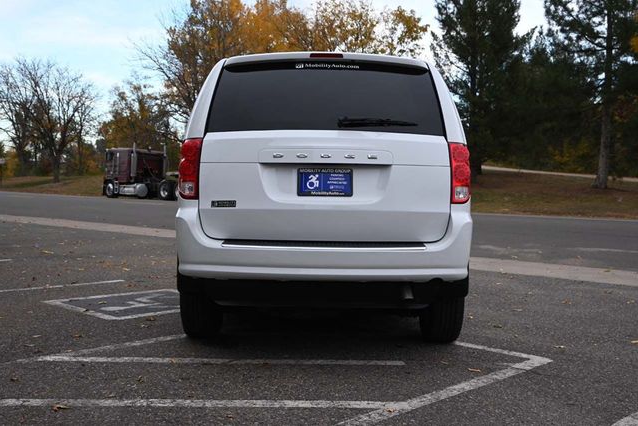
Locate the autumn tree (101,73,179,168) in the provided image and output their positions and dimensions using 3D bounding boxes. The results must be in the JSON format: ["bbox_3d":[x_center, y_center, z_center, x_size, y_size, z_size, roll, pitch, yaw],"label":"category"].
[{"bbox_3d":[-18.652,-8.573,72.000,8.300,11.200,7.800,1,2,0],"label":"autumn tree"}]

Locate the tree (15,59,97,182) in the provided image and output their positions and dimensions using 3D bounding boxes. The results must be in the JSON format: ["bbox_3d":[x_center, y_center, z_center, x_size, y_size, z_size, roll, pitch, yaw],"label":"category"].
[{"bbox_3d":[-25.761,-9.078,68.000,7.800,12.000,7.400,1,2,0],"label":"tree"}]

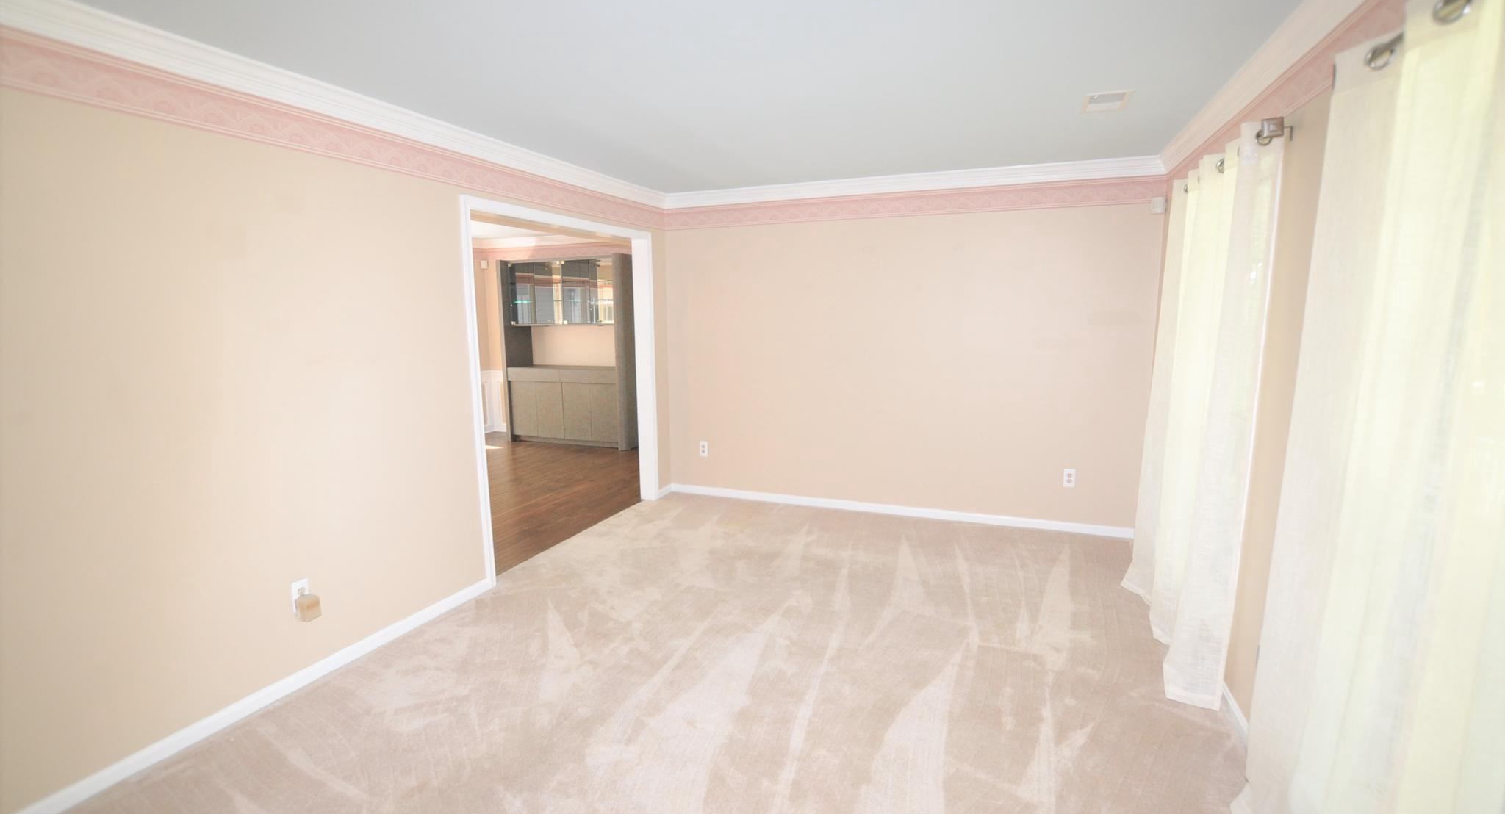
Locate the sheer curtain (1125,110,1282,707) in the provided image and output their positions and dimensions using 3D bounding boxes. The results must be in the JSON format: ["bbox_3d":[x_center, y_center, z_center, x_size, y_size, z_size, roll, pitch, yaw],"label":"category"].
[{"bbox_3d":[1.901,0.006,2.771,0.165,2.127,1.238,3,9,22],"label":"sheer curtain"}]

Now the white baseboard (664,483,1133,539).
[{"bbox_3d":[0.911,0.763,4.730,3.460,0.073,0.018,3,9,22],"label":"white baseboard"}]

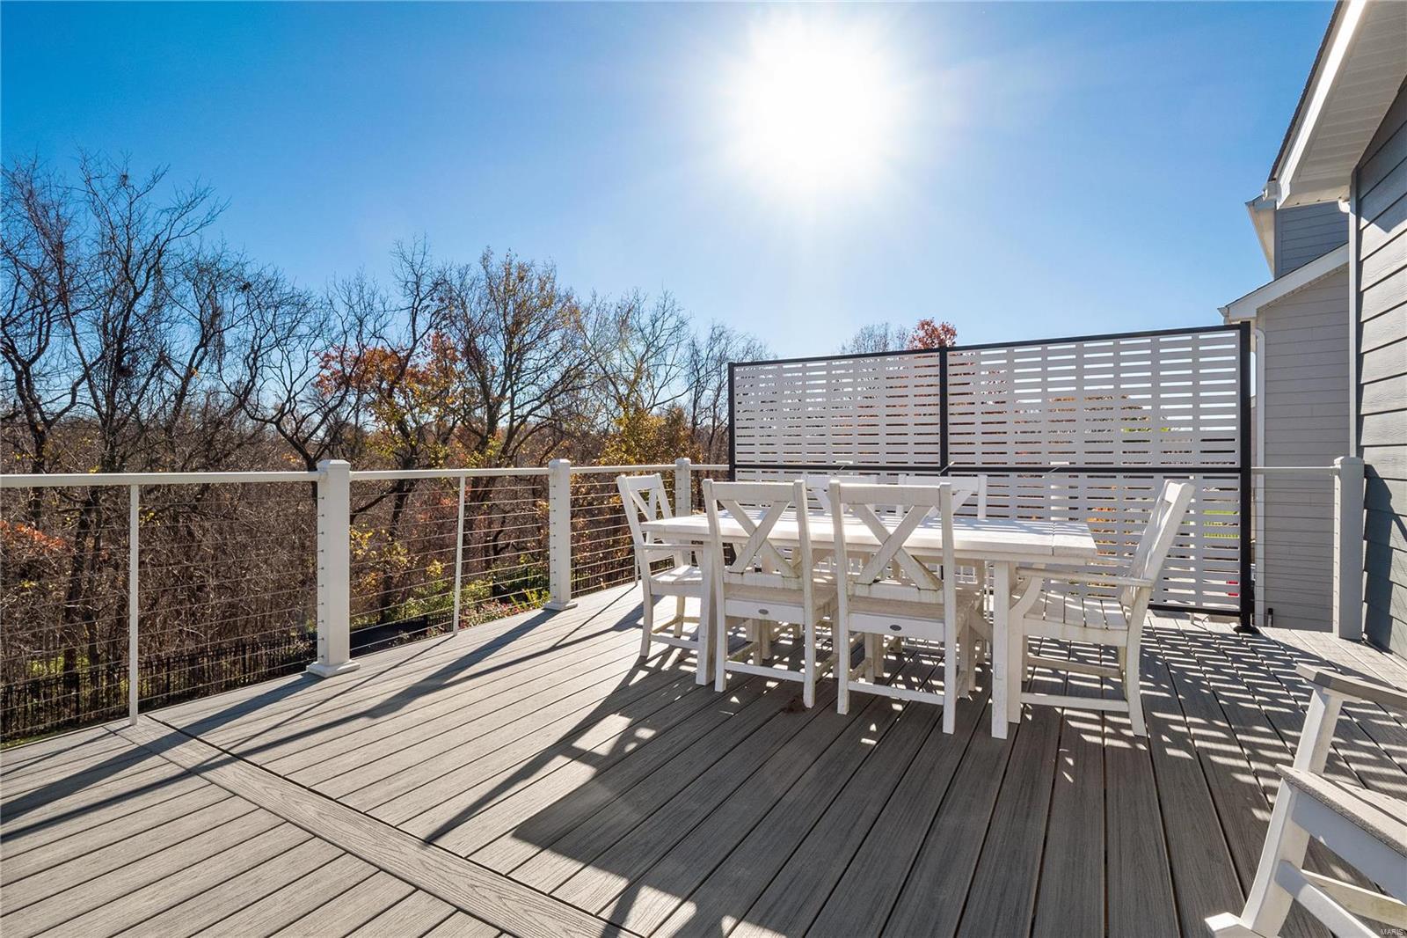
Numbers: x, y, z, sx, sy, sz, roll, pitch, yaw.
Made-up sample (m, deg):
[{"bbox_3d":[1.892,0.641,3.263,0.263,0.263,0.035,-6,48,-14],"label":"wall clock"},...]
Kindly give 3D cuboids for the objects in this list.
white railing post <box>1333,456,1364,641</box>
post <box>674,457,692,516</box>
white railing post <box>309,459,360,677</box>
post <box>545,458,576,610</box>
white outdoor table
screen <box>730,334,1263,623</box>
[{"bbox_3d":[3.855,0.475,3.740,0.112,1.070,0.112,0,1,29],"label":"white railing post"},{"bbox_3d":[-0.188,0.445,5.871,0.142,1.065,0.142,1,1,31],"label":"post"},{"bbox_3d":[-1.872,0.488,3.166,0.163,1.062,0.163,1,1,32],"label":"white railing post"},{"bbox_3d":[-1.031,0.466,4.517,0.163,1.064,0.163,1,1,32],"label":"post"},{"bbox_3d":[0.765,0.645,3.060,1.900,0.752,0.950,0,1,28],"label":"white outdoor table"},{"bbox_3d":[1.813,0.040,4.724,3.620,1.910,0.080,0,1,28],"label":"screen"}]

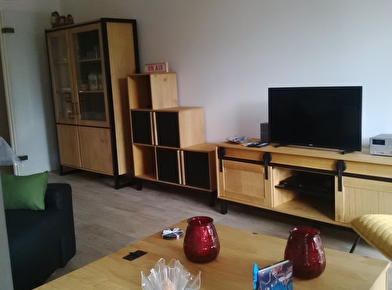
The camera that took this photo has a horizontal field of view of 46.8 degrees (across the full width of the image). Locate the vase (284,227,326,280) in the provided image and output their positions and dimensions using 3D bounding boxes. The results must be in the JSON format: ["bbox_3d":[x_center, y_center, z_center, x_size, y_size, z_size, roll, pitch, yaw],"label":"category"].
[{"bbox_3d":[0.358,0.355,1.493,0.134,0.146,0.134,-3,9,0],"label":"vase"}]

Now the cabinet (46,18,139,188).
[{"bbox_3d":[-1.142,-0.470,5.135,1.119,1.723,0.436,6,13,44],"label":"cabinet"}]

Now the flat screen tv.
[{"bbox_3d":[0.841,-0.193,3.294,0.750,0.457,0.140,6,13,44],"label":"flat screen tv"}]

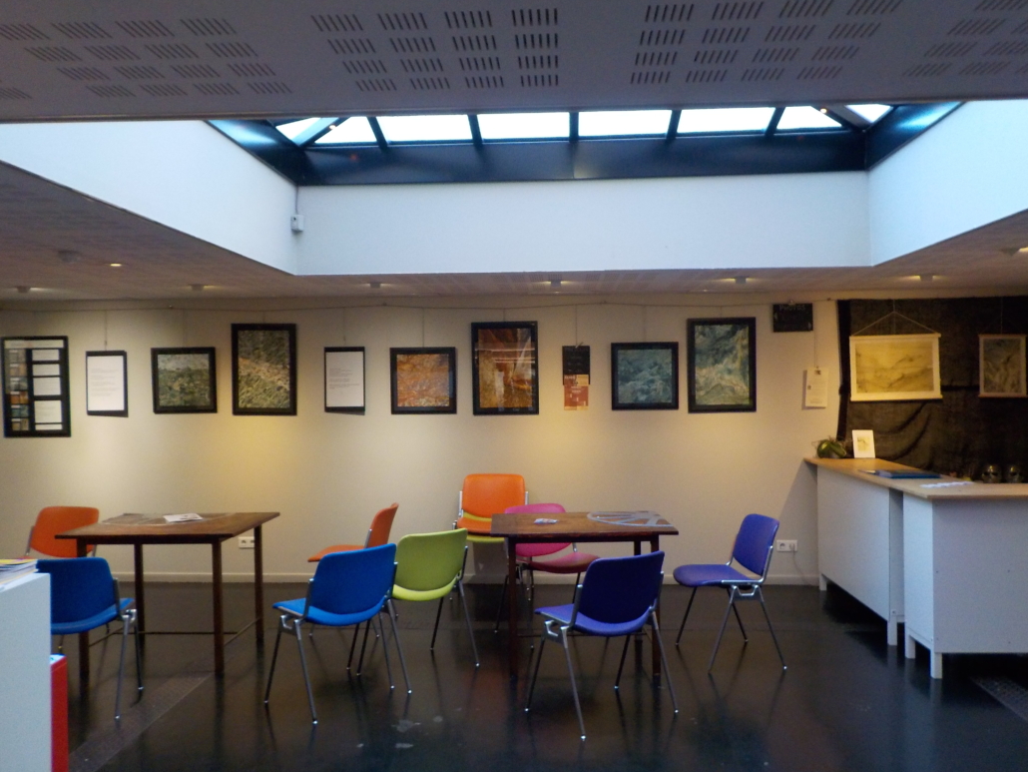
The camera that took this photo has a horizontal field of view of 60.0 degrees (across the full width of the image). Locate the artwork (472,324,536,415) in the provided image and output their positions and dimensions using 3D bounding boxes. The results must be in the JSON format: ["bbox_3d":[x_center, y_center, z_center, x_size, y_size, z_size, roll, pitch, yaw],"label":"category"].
[{"bbox_3d":[-0.065,-0.132,6.854,0.504,0.709,0.030,-1,0,3],"label":"artwork"}]

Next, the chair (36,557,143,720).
[{"bbox_3d":[-2.162,1.188,4.347,0.560,0.765,0.570,-1,0,-10],"label":"chair"}]

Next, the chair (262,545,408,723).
[{"bbox_3d":[-0.863,1.143,4.352,0.506,0.750,0.560,-1,0,44],"label":"chair"}]

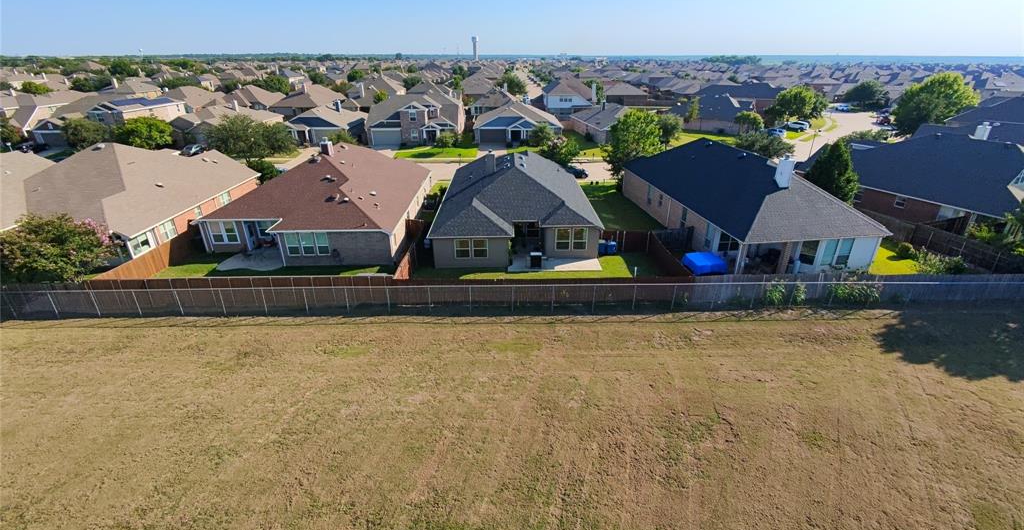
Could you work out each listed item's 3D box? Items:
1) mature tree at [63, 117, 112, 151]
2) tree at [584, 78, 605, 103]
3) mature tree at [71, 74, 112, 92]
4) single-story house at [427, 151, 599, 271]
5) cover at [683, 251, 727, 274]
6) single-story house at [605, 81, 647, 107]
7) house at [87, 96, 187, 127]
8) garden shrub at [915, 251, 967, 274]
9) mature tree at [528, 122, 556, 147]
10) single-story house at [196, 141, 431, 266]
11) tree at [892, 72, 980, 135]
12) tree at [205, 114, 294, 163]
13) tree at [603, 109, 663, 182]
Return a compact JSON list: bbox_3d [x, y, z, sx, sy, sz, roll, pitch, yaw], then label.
[{"bbox_3d":[-70.224,-21.945,78.331,6.200,5.300,6.200,0,24,0],"label":"mature tree"},{"bbox_3d":[21.679,-45.519,128.589,5.800,8.000,5.800,0,24,0],"label":"tree"},{"bbox_3d":[-122.970,-50.943,139.301,11.000,8.800,11.000,0,24,0],"label":"mature tree"},{"bbox_3d":[0.420,-6.610,42.250,12.800,6.600,20.300,0,24,0],"label":"single-story house"},{"bbox_3d":[14.122,0.047,34.482,2.500,1.000,2.200,-3,24,-7],"label":"cover"},{"bbox_3d":[38.000,-57.007,157.942,14.000,6.400,17.000,0,24,0],"label":"single-story house"},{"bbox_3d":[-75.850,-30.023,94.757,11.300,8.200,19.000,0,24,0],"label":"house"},{"bbox_3d":[31.872,-0.336,35.188,1.800,1.200,2.800,-7,25,-16],"label":"garden shrub"},{"bbox_3d":[5.260,-21.960,79.960,4.600,4.500,4.600,0,24,0],"label":"mature tree"},{"bbox_3d":[-16.088,-7.025,41.839,15.300,7.000,19.600,0,24,0],"label":"single-story house"},{"bbox_3d":[86.580,-32.190,94.480,13.300,11.800,13.300,0,24,0],"label":"tree"},{"bbox_3d":[-38.550,-18.140,68.030,11.400,7.000,11.000,0,24,0],"label":"tree"},{"bbox_3d":[13.924,-13.909,55.938,7.100,8.300,7.100,0,24,0],"label":"tree"}]

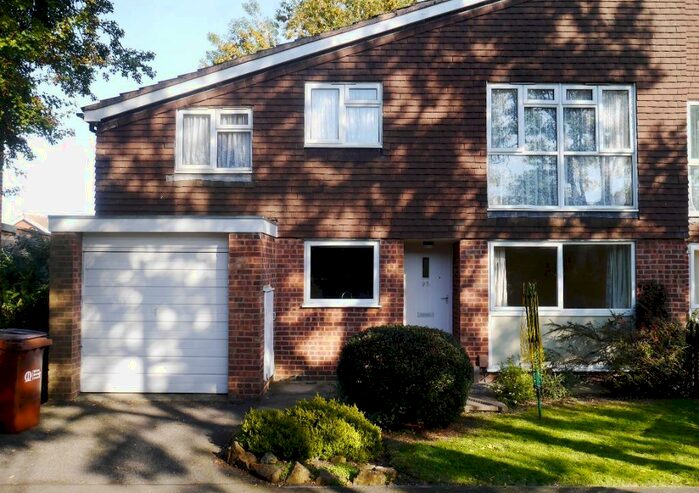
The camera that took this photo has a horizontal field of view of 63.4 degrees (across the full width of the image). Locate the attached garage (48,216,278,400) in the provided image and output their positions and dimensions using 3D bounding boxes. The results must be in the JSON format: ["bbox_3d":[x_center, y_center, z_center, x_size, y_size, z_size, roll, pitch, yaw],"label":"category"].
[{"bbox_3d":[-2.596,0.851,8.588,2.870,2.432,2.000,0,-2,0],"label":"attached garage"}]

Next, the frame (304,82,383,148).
[{"bbox_3d":[-0.090,-2.102,9.132,1.254,1.054,0.120,0,-2,0],"label":"frame"}]

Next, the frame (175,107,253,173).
[{"bbox_3d":[-2.161,-1.694,9.106,1.225,1.047,0.120,0,-2,0],"label":"frame"}]

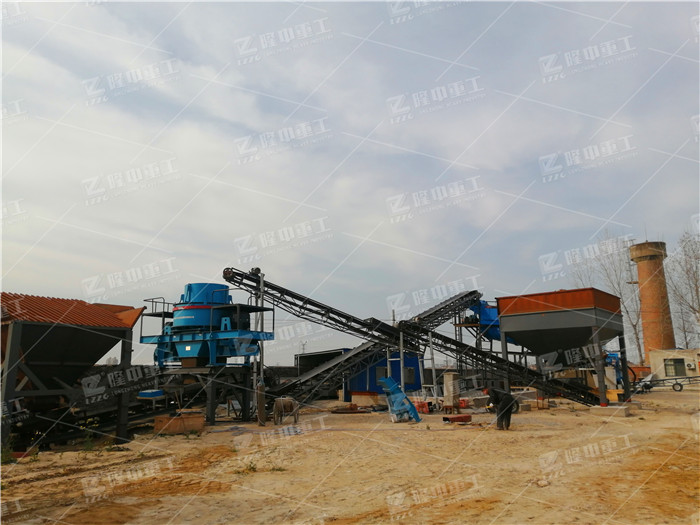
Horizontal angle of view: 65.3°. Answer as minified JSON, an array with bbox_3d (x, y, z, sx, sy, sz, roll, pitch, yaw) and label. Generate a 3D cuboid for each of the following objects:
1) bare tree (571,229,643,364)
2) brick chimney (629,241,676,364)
[{"bbox_3d":[25.688,4.548,53.792,6.400,14.840,6.000,-6,-12,25],"label":"bare tree"},{"bbox_3d":[29.178,4.801,51.891,3.600,13.563,3.600,-7,-13,29],"label":"brick chimney"}]

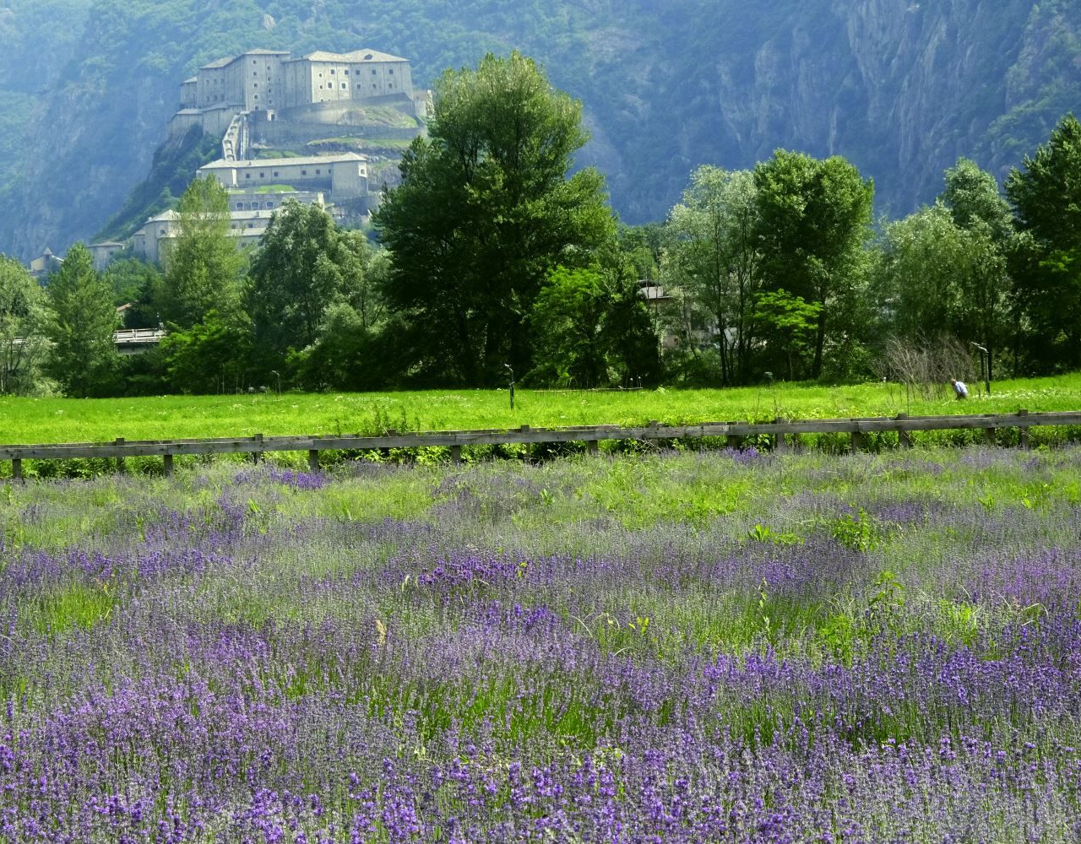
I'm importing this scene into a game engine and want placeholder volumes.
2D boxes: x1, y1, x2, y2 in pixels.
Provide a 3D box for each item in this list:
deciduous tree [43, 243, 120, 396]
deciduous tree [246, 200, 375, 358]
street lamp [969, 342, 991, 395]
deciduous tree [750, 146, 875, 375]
[{"bbox_3d":[-20.419,-4.517,130.000,3.436,6.919,3.264,-1,1,0],"label":"deciduous tree"},{"bbox_3d":[-11.532,-6.379,147.000,6.576,9.568,6.247,-1,1,0],"label":"deciduous tree"},{"bbox_3d":[15.825,-1.869,105.000,0.765,2.029,0.150,-1,1,-11],"label":"street lamp"},{"bbox_3d":[13.624,-7.824,147.000,6.277,11.662,5.963,-1,1,0],"label":"deciduous tree"}]

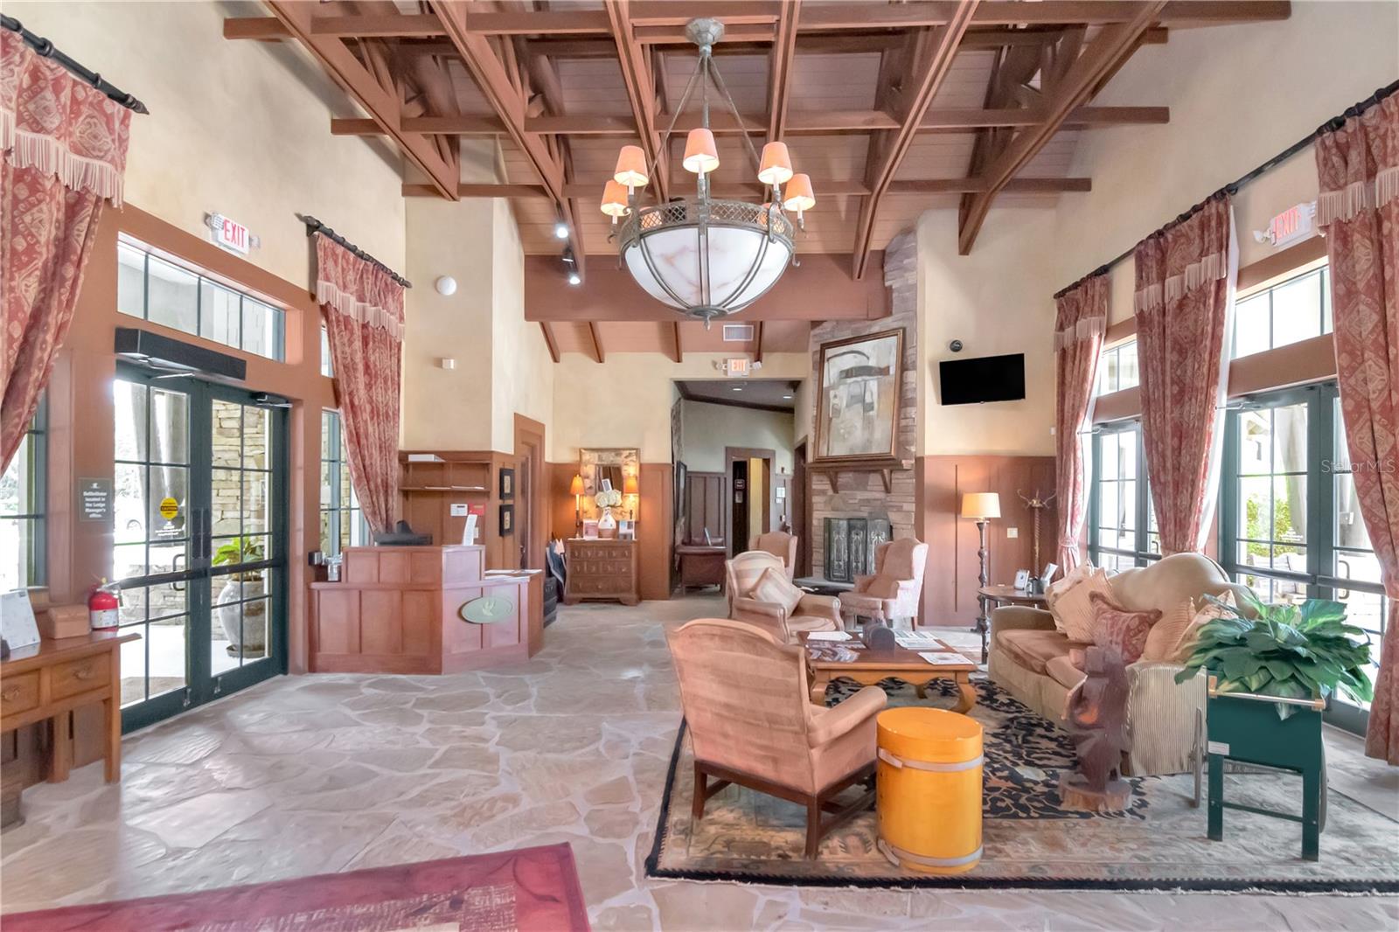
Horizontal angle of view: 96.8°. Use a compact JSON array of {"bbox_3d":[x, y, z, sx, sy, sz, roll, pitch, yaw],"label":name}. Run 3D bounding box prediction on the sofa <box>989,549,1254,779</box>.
[{"bbox_3d":[2.842,1.186,4.332,0.927,1.125,1.824,0,-2,2],"label":"sofa"}]

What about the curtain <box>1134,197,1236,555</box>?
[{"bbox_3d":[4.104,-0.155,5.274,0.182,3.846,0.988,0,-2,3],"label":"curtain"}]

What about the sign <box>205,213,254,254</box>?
[{"bbox_3d":[-3.481,-1.732,4.621,0.106,0.198,0.471,0,-2,3],"label":"sign"}]

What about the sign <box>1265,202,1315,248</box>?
[{"bbox_3d":[4.053,-1.643,4.240,0.080,0.200,0.330,0,-2,3],"label":"sign"}]

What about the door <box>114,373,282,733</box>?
[{"bbox_3d":[-3.745,0.583,4.740,0.100,2.430,1.620,0,-2,3],"label":"door"}]

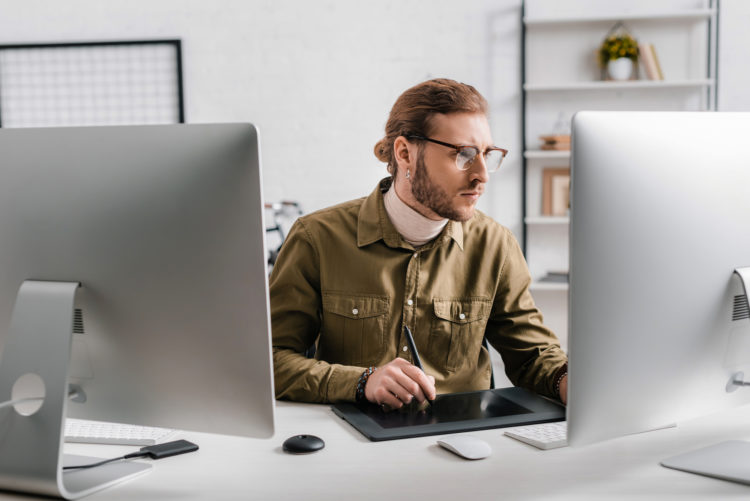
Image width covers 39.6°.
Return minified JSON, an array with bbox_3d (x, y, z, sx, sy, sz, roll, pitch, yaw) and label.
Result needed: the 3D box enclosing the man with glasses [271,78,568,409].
[{"bbox_3d":[0.047,0.340,2.177,0.680,1.370,0.660,-2,4,-16],"label":"man with glasses"}]

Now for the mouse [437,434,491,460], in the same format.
[{"bbox_3d":[0.145,0.314,1.685,0.057,0.021,0.114,-3,5,-26],"label":"mouse"}]

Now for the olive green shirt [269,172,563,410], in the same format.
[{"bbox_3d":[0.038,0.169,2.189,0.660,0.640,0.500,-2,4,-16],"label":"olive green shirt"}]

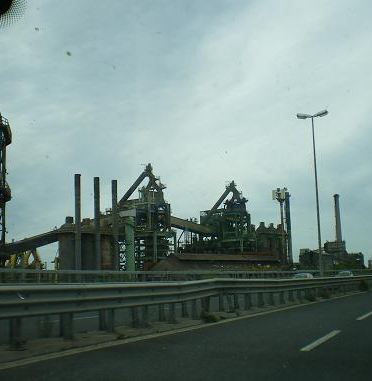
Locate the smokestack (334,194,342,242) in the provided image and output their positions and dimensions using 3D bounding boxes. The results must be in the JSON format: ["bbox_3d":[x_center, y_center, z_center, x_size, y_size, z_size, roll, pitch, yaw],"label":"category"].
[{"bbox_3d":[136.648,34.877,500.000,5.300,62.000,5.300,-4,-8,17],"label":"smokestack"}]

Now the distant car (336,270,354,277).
[{"bbox_3d":[19.586,10.589,69.000,1.720,1.470,4.100,-5,-8,27],"label":"distant car"}]

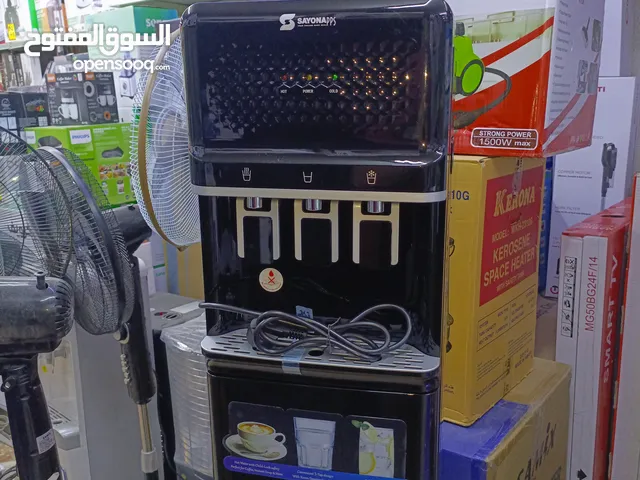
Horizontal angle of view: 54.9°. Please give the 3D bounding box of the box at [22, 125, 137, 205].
[{"bbox_3d":[-0.872,-0.277,2.309,0.235,0.290,0.322,6,14,29],"label":"box"}]

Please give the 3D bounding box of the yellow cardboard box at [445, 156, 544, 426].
[{"bbox_3d":[0.254,0.060,1.367,0.345,0.505,0.345,9,15,37],"label":"yellow cardboard box"}]

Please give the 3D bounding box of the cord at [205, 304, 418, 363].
[{"bbox_3d":[-0.027,0.110,0.848,0.300,0.056,0.105,3,13,14],"label":"cord"}]

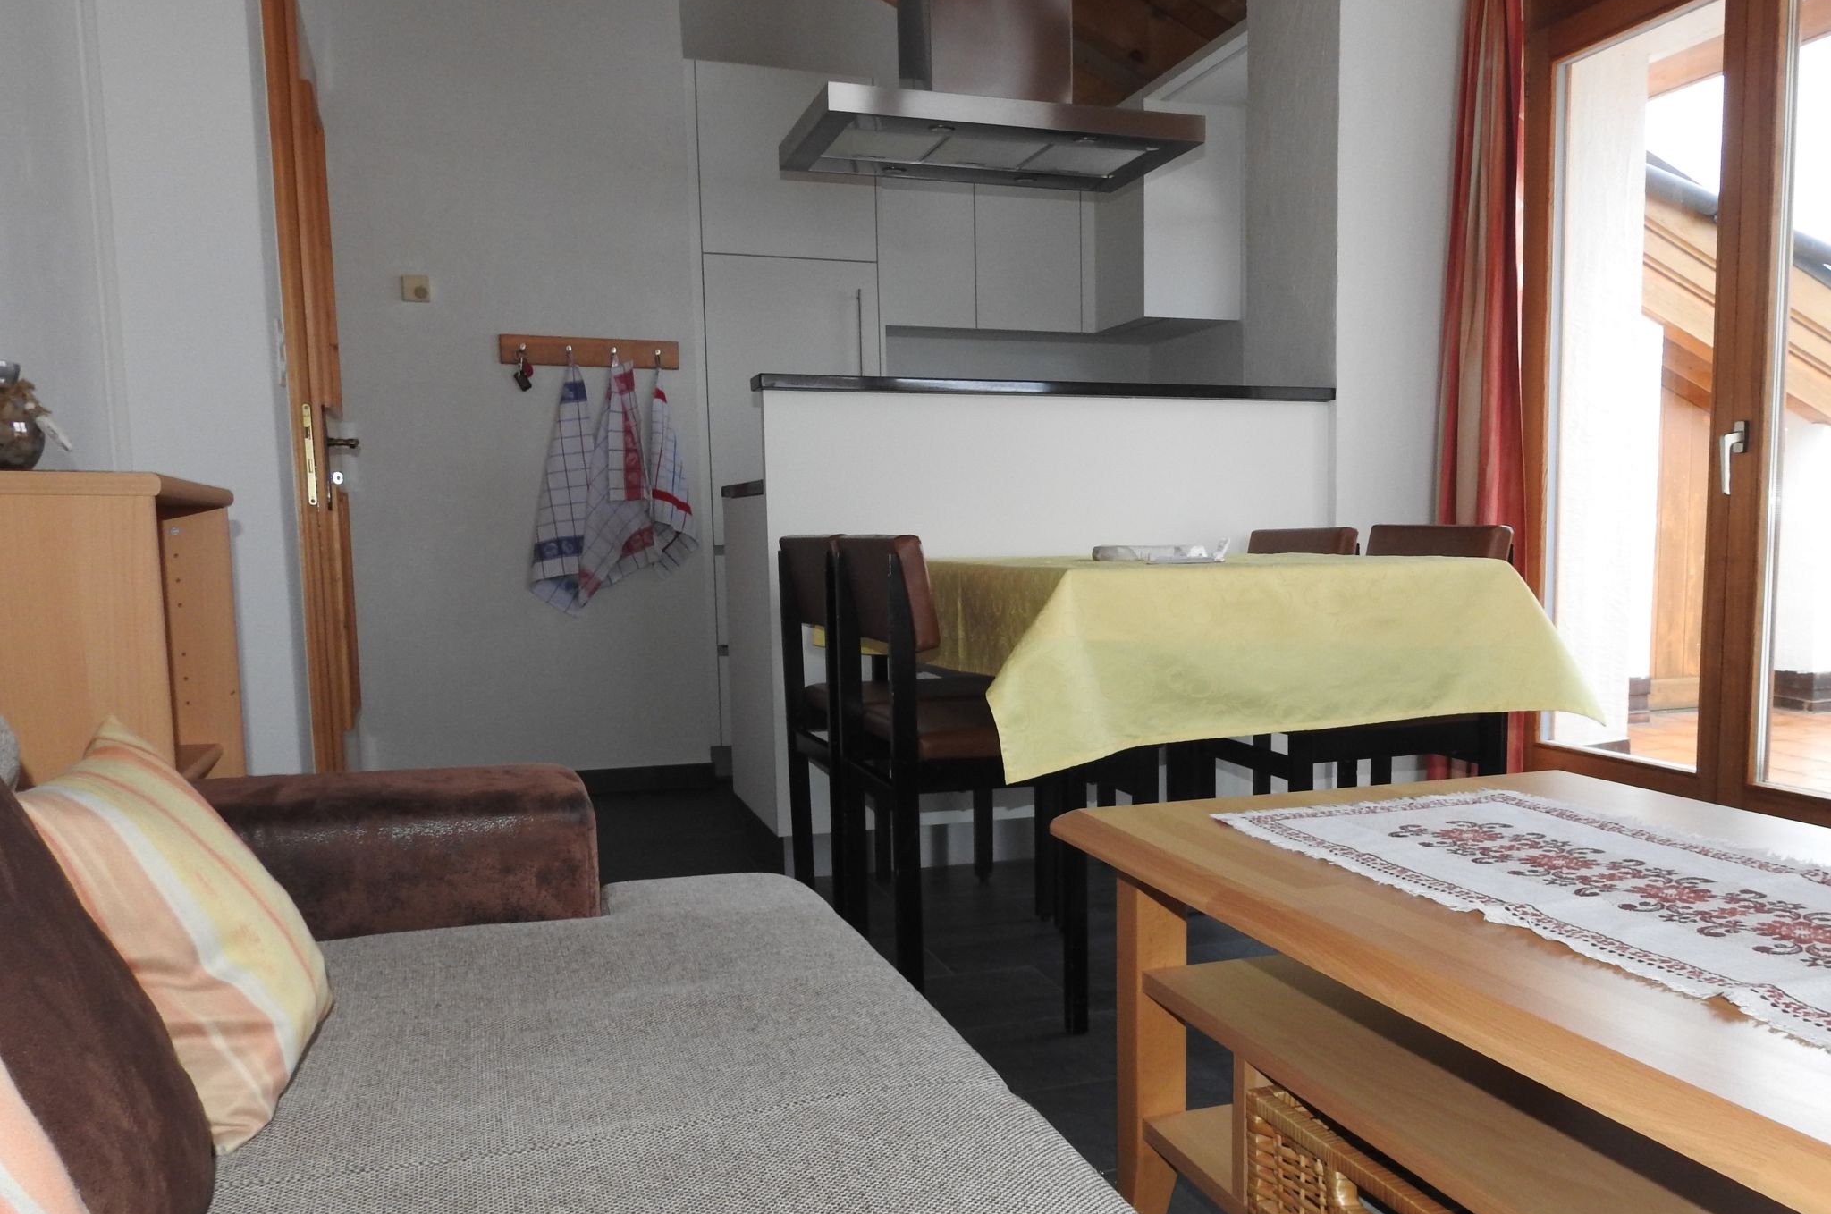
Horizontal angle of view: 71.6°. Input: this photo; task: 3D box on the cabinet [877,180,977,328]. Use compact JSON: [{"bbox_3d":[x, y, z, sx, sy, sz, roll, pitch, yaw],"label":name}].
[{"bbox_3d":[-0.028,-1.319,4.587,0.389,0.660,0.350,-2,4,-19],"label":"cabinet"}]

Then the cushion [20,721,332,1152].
[{"bbox_3d":[-0.632,0.255,1.034,0.130,0.350,0.340,-36,9,-7],"label":"cushion"}]

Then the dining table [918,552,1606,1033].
[{"bbox_3d":[0.479,0.274,2.589,0.893,0.751,1.085,-2,4,-19],"label":"dining table"}]

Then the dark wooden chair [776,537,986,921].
[{"bbox_3d":[-0.011,0.253,2.669,0.501,0.802,0.417,-2,4,-19],"label":"dark wooden chair"}]

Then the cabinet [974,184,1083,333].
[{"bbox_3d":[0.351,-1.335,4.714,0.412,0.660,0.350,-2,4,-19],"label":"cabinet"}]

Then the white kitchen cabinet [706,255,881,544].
[{"bbox_3d":[-0.475,-0.677,4.333,0.565,0.898,0.580,-2,4,-19],"label":"white kitchen cabinet"}]

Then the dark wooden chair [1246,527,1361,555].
[{"bbox_3d":[0.733,0.220,2.945,0.484,0.802,0.417,-2,4,-19],"label":"dark wooden chair"}]

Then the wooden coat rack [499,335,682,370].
[{"bbox_3d":[-0.968,-0.762,3.794,0.523,0.082,0.045,-2,4,-19],"label":"wooden coat rack"}]

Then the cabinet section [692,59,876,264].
[{"bbox_3d":[-0.488,-1.412,4.259,0.572,0.581,0.560,-2,5,-19],"label":"cabinet section"}]

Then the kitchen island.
[{"bbox_3d":[0.297,0.014,3.400,1.520,1.167,0.580,-2,4,-19],"label":"kitchen island"}]

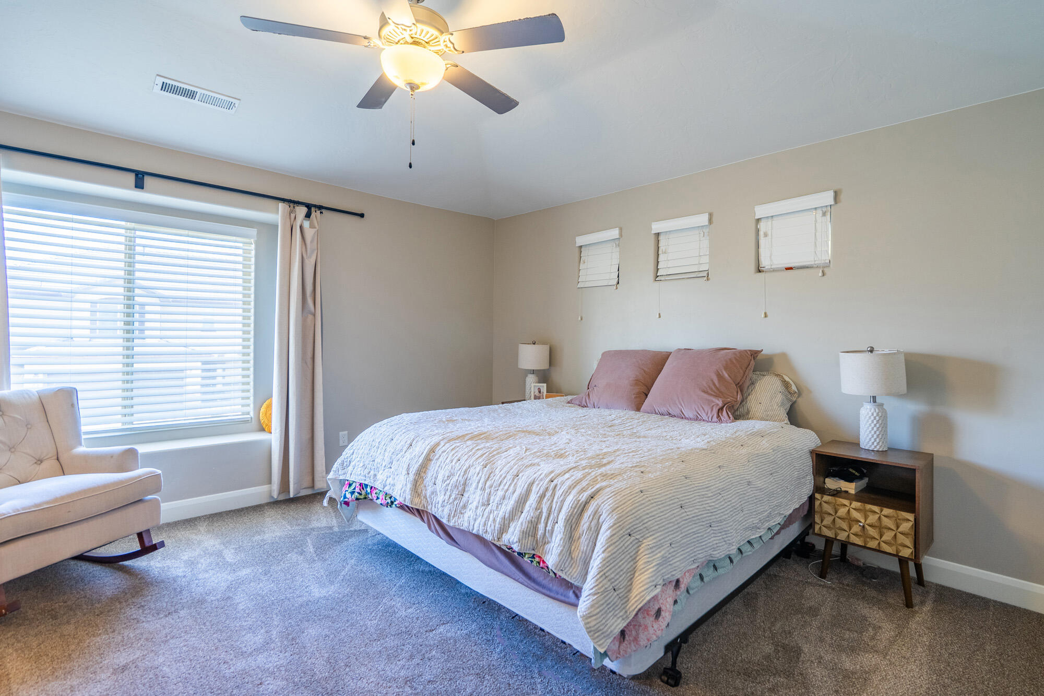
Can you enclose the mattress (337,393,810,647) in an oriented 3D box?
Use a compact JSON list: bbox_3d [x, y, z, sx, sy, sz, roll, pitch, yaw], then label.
[{"bbox_3d":[0.288,0.651,2.666,1.874,0.508,1.997,0,1,-43],"label":"mattress"}]

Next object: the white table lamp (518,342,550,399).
[{"bbox_3d":[0.111,0.207,4.250,0.277,0.539,0.277,1,1,0],"label":"white table lamp"}]

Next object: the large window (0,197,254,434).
[{"bbox_3d":[-2.654,-0.181,3.150,1.501,1.494,0.104,0,1,-43],"label":"large window"}]

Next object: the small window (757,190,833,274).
[{"bbox_3d":[1.678,-0.696,2.871,0.104,0.434,0.434,0,1,-43],"label":"small window"}]

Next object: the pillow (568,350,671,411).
[{"bbox_3d":[0.729,0.210,3.370,0.625,0.527,0.172,1,-38,47],"label":"pillow"}]

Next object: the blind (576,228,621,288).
[{"bbox_3d":[0.664,-0.755,3.960,0.104,0.441,0.453,0,1,-43],"label":"blind"}]

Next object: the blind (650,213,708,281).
[{"bbox_3d":[1.172,-0.730,3.415,0.104,0.429,0.441,0,1,-43],"label":"blind"}]

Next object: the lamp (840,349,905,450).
[{"bbox_3d":[1.857,0.267,2.446,0.277,0.539,0.277,0,1,-43],"label":"lamp"}]

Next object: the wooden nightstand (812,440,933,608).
[{"bbox_3d":[1.811,0.881,2.420,0.386,0.670,0.441,0,1,-43],"label":"wooden nightstand"}]

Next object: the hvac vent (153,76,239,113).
[{"bbox_3d":[-1.915,-1.495,2.746,0.406,0.022,0.141,0,-17,-43],"label":"hvac vent"}]

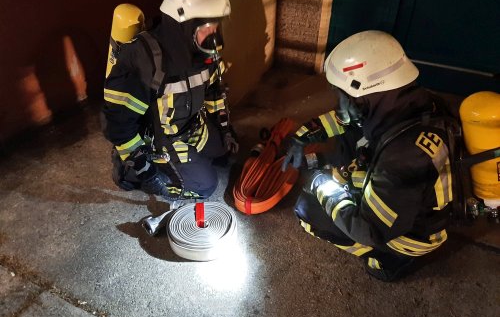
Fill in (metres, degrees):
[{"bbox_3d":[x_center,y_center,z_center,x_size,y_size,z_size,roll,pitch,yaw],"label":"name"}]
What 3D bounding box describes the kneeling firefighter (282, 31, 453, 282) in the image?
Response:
[{"bbox_3d":[0.445,-0.005,1.602,0.790,1.070,0.580,20,40,26],"label":"kneeling firefighter"}]

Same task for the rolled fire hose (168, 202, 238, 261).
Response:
[{"bbox_3d":[-0.238,0.369,1.929,0.355,0.083,0.355,0,35,0],"label":"rolled fire hose"}]

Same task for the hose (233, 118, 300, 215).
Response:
[{"bbox_3d":[0.155,0.022,2.384,0.360,0.130,0.900,7,36,10],"label":"hose"}]

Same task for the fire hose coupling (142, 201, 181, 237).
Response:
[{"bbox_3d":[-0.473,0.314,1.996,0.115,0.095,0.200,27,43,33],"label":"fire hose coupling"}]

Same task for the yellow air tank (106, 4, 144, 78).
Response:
[{"bbox_3d":[-0.660,-0.551,1.959,0.160,0.520,0.160,36,44,10],"label":"yellow air tank"}]

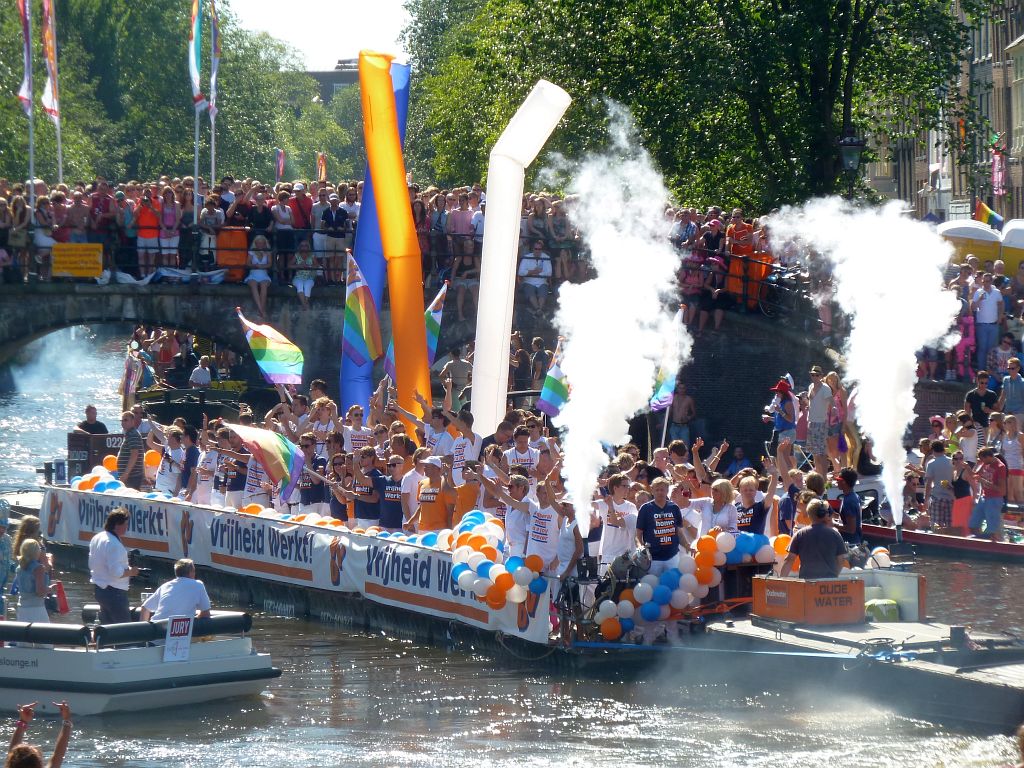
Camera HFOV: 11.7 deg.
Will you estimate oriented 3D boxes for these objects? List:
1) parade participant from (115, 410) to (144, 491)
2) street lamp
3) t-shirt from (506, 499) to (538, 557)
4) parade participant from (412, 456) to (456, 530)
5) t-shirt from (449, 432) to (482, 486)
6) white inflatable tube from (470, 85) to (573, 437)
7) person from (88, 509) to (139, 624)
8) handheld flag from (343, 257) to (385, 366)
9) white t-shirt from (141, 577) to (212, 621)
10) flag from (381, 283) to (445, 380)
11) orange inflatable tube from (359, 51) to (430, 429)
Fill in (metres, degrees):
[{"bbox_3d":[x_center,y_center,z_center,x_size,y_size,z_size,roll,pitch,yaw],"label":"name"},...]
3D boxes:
[{"bbox_3d":[-5.113,1.261,67.029,0.340,1.800,0.500,-1,2,-20],"label":"parade participant"},{"bbox_3d":[6.539,-2.777,96.079,0.500,4.300,0.500,0,2,0],"label":"street lamp"},{"bbox_3d":[0.113,1.572,54.000,0.300,0.660,0.450,-1,2,-30],"label":"t-shirt"},{"bbox_3d":[-0.937,1.775,59.733,0.550,1.820,0.450,2,3,41],"label":"parade participant"},{"bbox_3d":[-0.566,0.953,62.213,0.320,0.700,0.480,-2,3,-37],"label":"t-shirt"},{"bbox_3d":[0.091,-1.192,60.500,1.270,4.950,0.550,0,2,0],"label":"white inflatable tube"},{"bbox_3d":[-4.179,2.177,52.332,0.500,1.760,0.520,-2,3,-38],"label":"person"},{"bbox_3d":[-1.842,-0.912,62.000,0.550,1.400,0.300,0,2,11],"label":"handheld flag"},{"bbox_3d":[-3.496,2.301,52.111,0.720,0.600,0.420,1,2,18],"label":"white t-shirt"},{"bbox_3d":[-1.219,-0.656,62.500,0.820,1.240,0.300,0,2,0],"label":"flag"},{"bbox_3d":[-1.476,-1.438,65.106,1.000,5.800,0.700,0,2,0],"label":"orange inflatable tube"}]

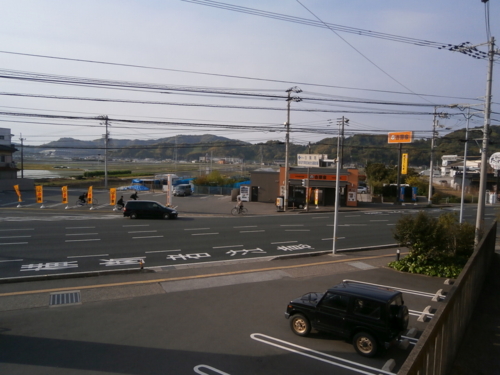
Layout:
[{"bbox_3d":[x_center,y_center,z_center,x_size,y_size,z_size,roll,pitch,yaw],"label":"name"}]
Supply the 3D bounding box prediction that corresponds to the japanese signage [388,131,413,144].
[{"bbox_3d":[20.334,-6.710,50.800,0.420,1.500,4.000,0,4,-24],"label":"japanese signage"}]

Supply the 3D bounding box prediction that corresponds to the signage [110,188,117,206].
[{"bbox_3d":[-14.005,0.995,38.525,0.600,1.820,0.100,1,4,-10],"label":"signage"}]

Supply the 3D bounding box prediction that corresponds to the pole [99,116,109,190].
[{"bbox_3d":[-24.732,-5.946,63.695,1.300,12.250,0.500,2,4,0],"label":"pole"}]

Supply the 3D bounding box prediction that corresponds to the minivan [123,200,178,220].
[{"bbox_3d":[-8.822,1.982,33.748,4.750,1.630,1.790,1,4,-9],"label":"minivan"}]

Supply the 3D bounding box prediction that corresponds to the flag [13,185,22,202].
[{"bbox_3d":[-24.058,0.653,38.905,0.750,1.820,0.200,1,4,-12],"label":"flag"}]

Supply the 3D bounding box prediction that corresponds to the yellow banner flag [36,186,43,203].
[{"bbox_3d":[-21.717,0.774,38.776,0.620,1.820,0.100,0,4,-14],"label":"yellow banner flag"}]

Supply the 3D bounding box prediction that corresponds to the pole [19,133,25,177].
[{"bbox_3d":[-49.170,-6.519,81.181,0.400,10.240,0.400,0,4,-24],"label":"pole"}]

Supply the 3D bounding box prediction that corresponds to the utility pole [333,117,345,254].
[{"bbox_3d":[5.045,-0.011,21.612,0.200,7.850,0.200,0,4,-24],"label":"utility pole"}]

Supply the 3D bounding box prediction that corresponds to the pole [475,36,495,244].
[{"bbox_3d":[14.178,-2.470,22.903,0.380,13.050,0.380,0,4,-24],"label":"pole"}]

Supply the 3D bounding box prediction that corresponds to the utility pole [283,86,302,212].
[{"bbox_3d":[4.321,-4.003,39.846,0.800,13.380,1.900,0,4,-24],"label":"utility pole"}]

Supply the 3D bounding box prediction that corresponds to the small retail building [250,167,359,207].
[{"bbox_3d":[7.856,-0.454,53.807,13.900,4.650,10.000,2,4,10],"label":"small retail building"}]

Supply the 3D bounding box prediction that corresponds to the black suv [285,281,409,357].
[{"bbox_3d":[2.897,3.851,11.524,3.400,1.680,1.440,4,5,35],"label":"black suv"}]

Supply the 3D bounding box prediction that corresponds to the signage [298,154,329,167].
[{"bbox_3d":[10.314,-4.440,62.481,1.600,2.100,6.400,0,4,-24],"label":"signage"}]

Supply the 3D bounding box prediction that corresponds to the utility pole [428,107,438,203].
[{"bbox_3d":[25.629,-4.455,52.536,0.450,13.580,0.450,2,4,0],"label":"utility pole"}]

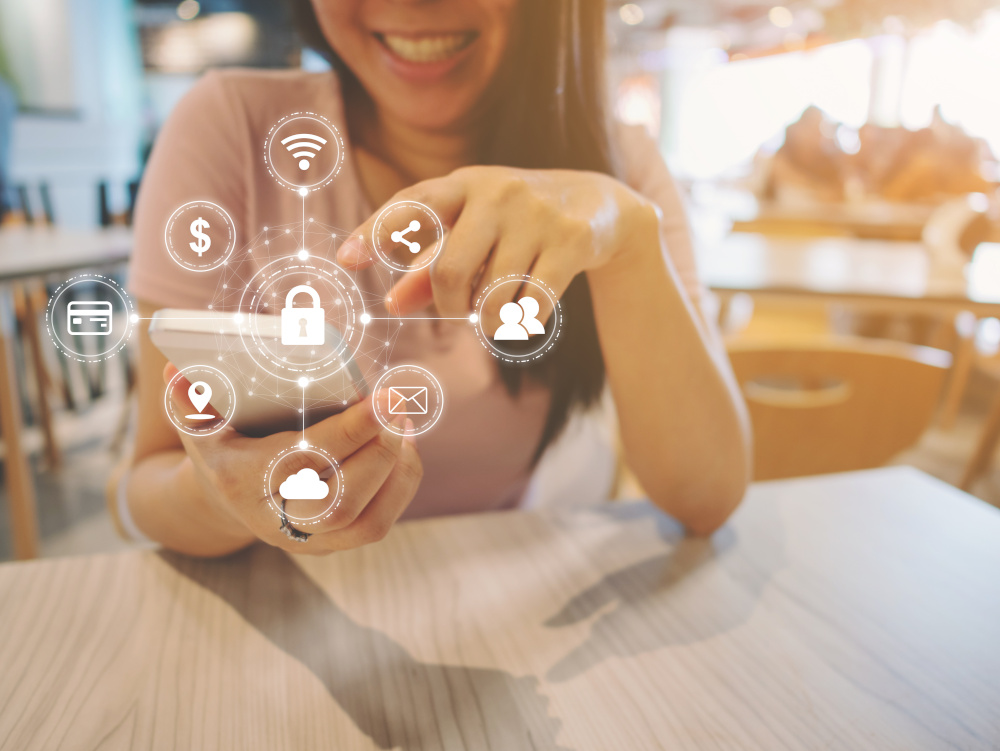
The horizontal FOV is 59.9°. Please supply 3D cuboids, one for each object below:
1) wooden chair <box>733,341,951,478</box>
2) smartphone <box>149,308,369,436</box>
[{"bbox_3d":[0.410,0.297,1.451,0.450,0.800,0.510,1,14,5],"label":"wooden chair"},{"bbox_3d":[-0.077,0.013,0.333,0.063,0.008,0.131,4,-27,9],"label":"smartphone"}]

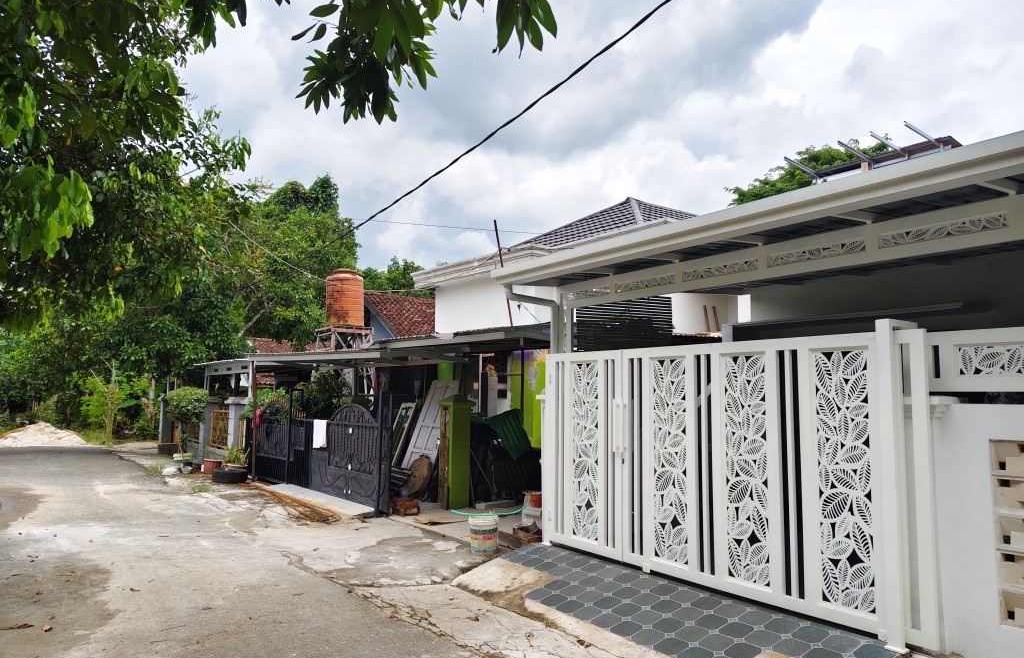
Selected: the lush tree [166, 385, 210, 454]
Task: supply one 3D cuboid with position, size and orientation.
[{"bbox_3d":[-6.656,1.862,14.000,0.870,1.360,0.870,5,-7,-36],"label":"lush tree"}]

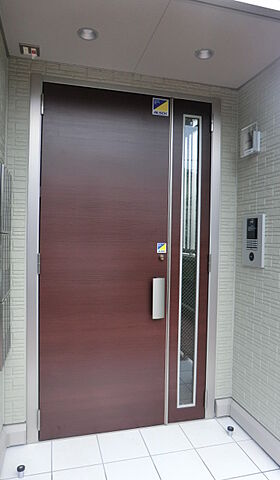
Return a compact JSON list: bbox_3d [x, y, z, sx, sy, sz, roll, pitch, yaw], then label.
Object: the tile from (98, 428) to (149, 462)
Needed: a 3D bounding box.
[{"bbox_3d":[-0.112,1.365,2.202,0.297,0.010,0.297,1,1,-15],"label":"tile"}]

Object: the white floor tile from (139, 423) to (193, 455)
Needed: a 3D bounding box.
[{"bbox_3d":[0.178,1.368,2.278,0.297,0.010,0.297,1,1,-15],"label":"white floor tile"}]

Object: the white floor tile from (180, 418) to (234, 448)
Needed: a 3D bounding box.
[{"bbox_3d":[0.469,1.371,2.354,0.297,0.010,0.297,1,1,-15],"label":"white floor tile"}]

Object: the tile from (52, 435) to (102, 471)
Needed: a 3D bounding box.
[{"bbox_3d":[-0.402,1.361,2.126,0.297,0.010,0.297,1,1,-15],"label":"tile"}]

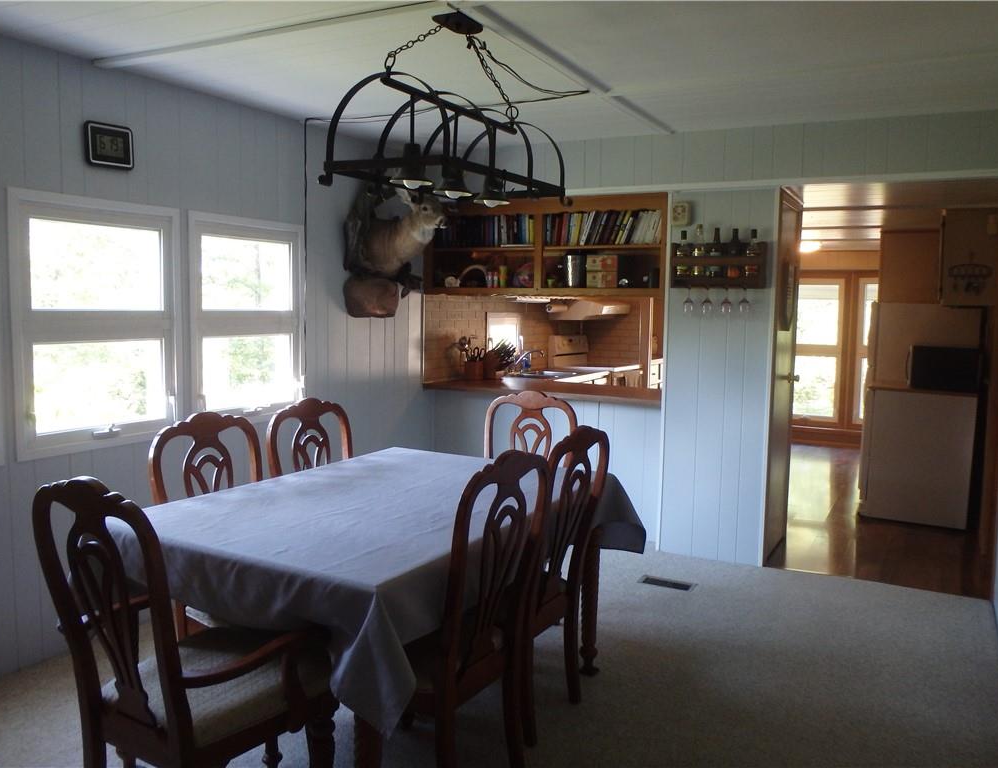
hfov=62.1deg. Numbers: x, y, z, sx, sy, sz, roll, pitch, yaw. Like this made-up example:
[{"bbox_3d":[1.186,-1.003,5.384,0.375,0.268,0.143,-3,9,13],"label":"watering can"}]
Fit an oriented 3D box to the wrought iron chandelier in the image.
[{"bbox_3d":[-0.138,-0.954,2.894,0.478,0.587,0.943,4,7,28],"label":"wrought iron chandelier"}]

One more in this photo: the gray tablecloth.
[{"bbox_3d":[-0.354,0.546,2.867,1.196,0.355,1.711,4,7,28],"label":"gray tablecloth"}]

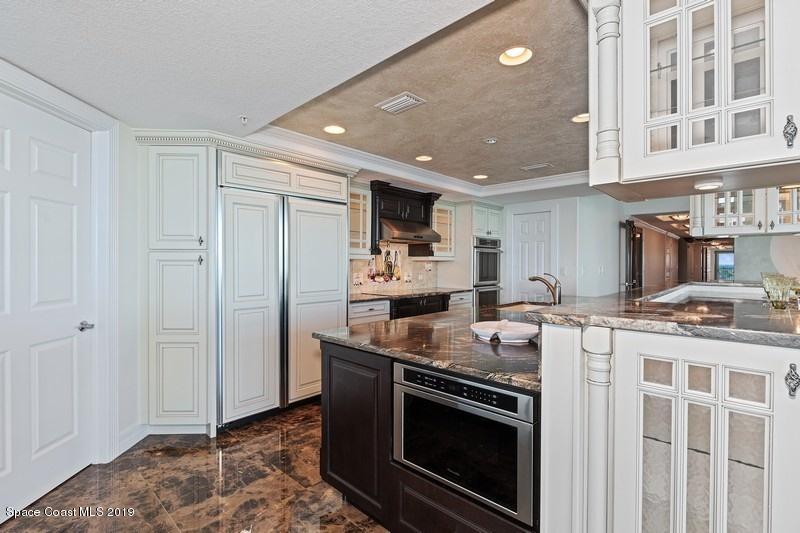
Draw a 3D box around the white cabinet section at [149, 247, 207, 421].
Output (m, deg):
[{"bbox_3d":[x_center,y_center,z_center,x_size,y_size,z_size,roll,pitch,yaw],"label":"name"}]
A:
[{"bbox_3d":[-1.667,0.541,2.850,0.440,1.298,0.025,0,0,-2],"label":"white cabinet section"}]

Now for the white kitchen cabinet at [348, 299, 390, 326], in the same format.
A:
[{"bbox_3d":[-0.531,0.816,4.195,0.610,0.885,0.590,0,0,43],"label":"white kitchen cabinet"}]

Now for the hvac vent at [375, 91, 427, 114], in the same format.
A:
[{"bbox_3d":[0.004,-1.086,2.543,0.312,0.020,0.207,0,0,43],"label":"hvac vent"}]

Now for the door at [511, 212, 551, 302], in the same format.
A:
[{"bbox_3d":[2.012,0.223,5.751,0.597,2.040,0.040,0,0,43],"label":"door"}]

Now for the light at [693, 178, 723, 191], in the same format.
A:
[{"bbox_3d":[0.838,-0.217,1.023,0.065,0.018,0.065,0,0,43],"label":"light"}]

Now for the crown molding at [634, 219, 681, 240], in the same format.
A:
[{"bbox_3d":[7.019,-0.929,10.014,0.100,0.120,6.900,0,0,43],"label":"crown molding"}]

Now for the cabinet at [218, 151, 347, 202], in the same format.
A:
[{"bbox_3d":[-1.150,-0.744,3.463,0.610,0.255,1.190,0,0,43],"label":"cabinet"}]

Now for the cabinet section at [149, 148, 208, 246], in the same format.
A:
[{"bbox_3d":[-1.663,-0.515,2.844,0.441,0.770,0.025,0,0,-2],"label":"cabinet section"}]

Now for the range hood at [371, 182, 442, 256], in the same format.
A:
[{"bbox_3d":[0.007,-0.551,4.776,0.600,0.830,1.240,0,0,43],"label":"range hood"}]

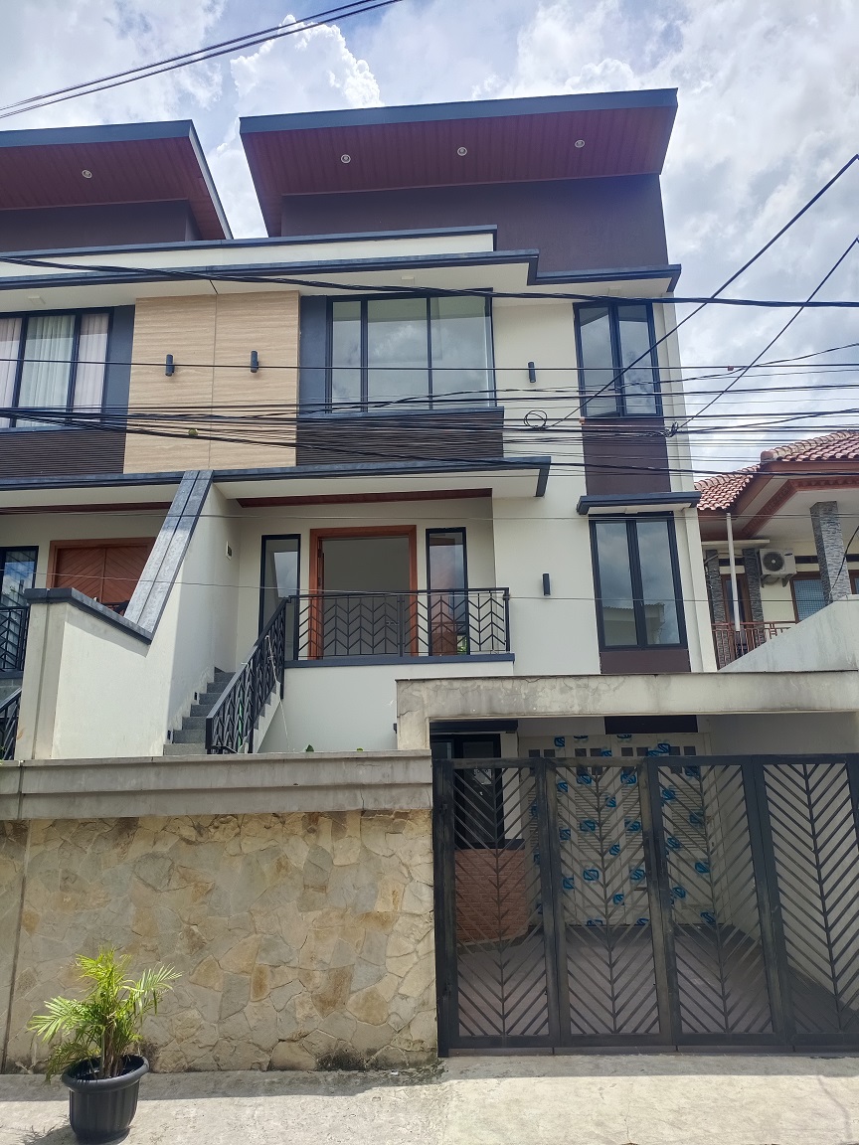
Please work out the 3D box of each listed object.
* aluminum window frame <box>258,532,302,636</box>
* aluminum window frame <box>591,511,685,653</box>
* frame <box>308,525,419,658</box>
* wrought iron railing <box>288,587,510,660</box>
[{"bbox_3d":[-2.204,0.466,12.221,0.598,2.130,0.100,-2,-14,3],"label":"aluminum window frame"},{"bbox_3d":[2.890,0.121,11.513,1.199,1.960,0.100,-2,-14,3],"label":"aluminum window frame"},{"bbox_3d":[-0.967,0.425,12.169,1.604,2.254,0.140,-2,-14,3],"label":"frame"},{"bbox_3d":[-0.411,0.711,11.323,3.049,0.922,0.060,-2,-14,3],"label":"wrought iron railing"}]

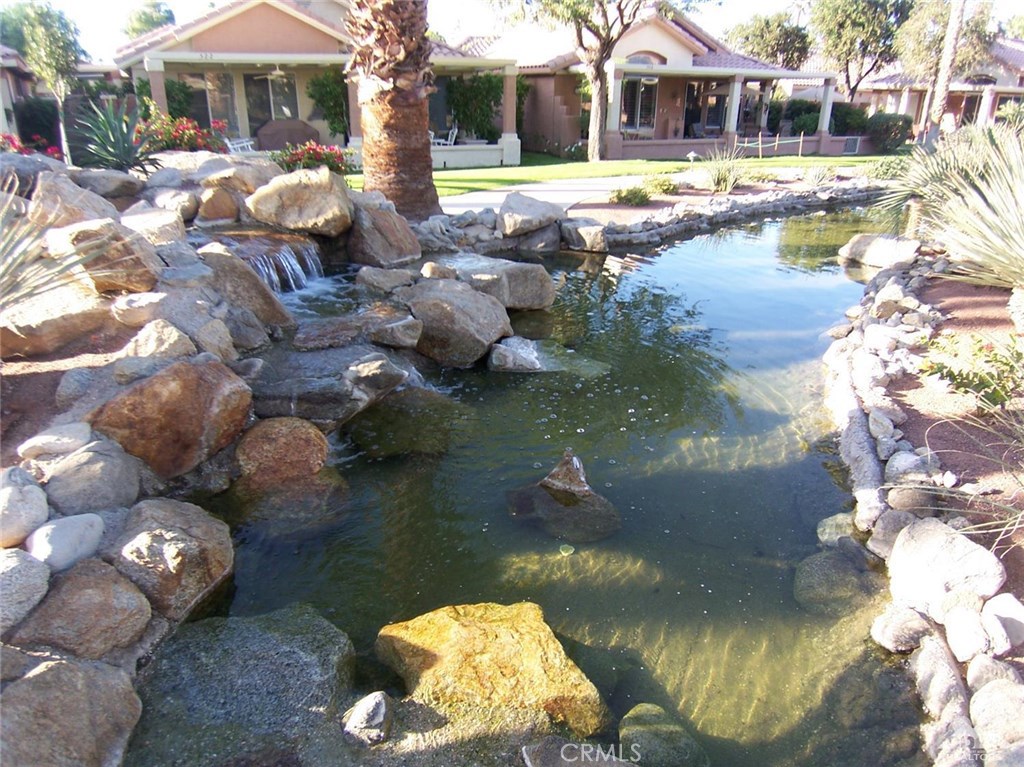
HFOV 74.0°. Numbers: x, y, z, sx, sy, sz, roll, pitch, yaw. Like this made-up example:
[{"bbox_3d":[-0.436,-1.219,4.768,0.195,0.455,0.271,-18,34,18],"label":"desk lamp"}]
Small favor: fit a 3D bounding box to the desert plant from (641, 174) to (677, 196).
[{"bbox_3d":[2.837,-3.786,13.000,0.668,0.390,0.650,5,21,11],"label":"desert plant"}]

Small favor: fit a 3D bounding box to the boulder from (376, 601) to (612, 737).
[{"bbox_3d":[-0.060,0.937,2.331,0.700,0.290,0.460,7,22,19],"label":"boulder"}]

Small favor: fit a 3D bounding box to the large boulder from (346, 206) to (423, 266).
[{"bbox_3d":[-1.339,-1.581,7.200,0.840,0.600,0.680,-4,21,-9],"label":"large boulder"}]

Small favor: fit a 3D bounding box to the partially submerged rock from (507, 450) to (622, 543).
[{"bbox_3d":[0.265,0.559,3.428,0.540,0.360,0.420,-4,21,-9],"label":"partially submerged rock"}]

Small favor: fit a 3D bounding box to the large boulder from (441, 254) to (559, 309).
[{"bbox_3d":[-0.141,-1.062,7.091,1.100,0.500,0.800,-5,22,-14],"label":"large boulder"}]

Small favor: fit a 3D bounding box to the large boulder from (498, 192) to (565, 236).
[{"bbox_3d":[0.264,-2.299,9.250,0.893,0.566,0.600,1,21,1],"label":"large boulder"}]

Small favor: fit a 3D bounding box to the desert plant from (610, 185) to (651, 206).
[{"bbox_3d":[2.037,-3.235,11.700,0.675,0.347,0.650,4,21,9],"label":"desert plant"}]

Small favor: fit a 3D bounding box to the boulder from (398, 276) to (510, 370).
[{"bbox_3d":[-0.439,-0.458,5.150,0.880,0.639,0.650,-1,21,-5],"label":"boulder"}]

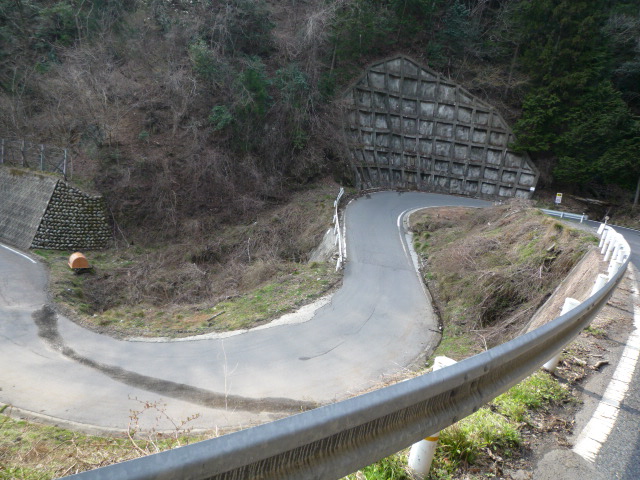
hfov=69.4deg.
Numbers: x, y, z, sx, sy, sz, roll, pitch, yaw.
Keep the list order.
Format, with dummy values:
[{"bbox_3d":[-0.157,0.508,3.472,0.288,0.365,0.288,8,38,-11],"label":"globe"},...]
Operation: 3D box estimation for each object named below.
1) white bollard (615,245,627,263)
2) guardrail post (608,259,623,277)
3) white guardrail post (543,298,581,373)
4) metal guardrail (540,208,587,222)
[{"bbox_3d":[5.375,0.493,8.395,0.120,0.600,0.120,19,16,31],"label":"white bollard"},{"bbox_3d":[4.229,0.583,6.756,0.120,0.600,0.120,20,16,33],"label":"guardrail post"},{"bbox_3d":[1.853,0.732,3.551,0.120,0.600,0.120,22,17,37],"label":"white guardrail post"},{"bbox_3d":[18.880,-1.825,35.971,3.710,0.600,0.220,17,15,23],"label":"metal guardrail"}]

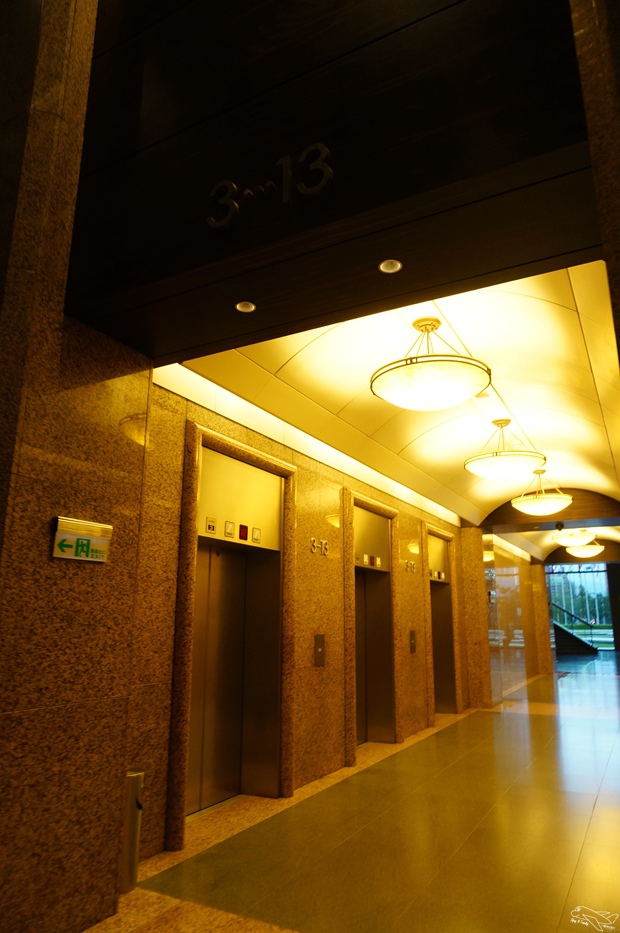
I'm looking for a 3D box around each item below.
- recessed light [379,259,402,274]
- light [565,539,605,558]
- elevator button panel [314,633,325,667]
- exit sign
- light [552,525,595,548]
[{"bbox_3d":[0.377,-0.949,2.905,0.120,0.050,0.120,0,-14,0],"label":"recessed light"},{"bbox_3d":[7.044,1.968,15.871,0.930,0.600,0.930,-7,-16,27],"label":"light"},{"bbox_3d":[0.097,1.850,6.234,0.020,0.305,0.205,-7,-16,27],"label":"elevator button panel"},{"bbox_3d":[-1.196,0.389,3.256,0.050,0.205,0.360,-7,-16,27],"label":"exit sign"},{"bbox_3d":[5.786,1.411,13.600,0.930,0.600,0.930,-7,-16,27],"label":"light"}]

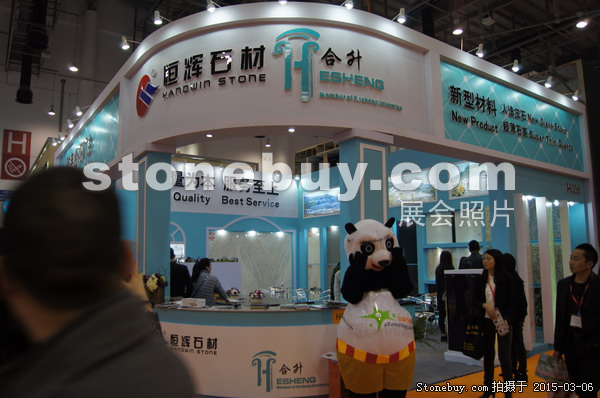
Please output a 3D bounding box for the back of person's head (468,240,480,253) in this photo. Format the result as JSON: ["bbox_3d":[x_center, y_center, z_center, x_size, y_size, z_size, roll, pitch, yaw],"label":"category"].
[{"bbox_3d":[2.918,0.801,7.500,0.180,0.230,0.210,-4,-7,25],"label":"back of person's head"}]

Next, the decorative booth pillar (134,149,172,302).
[{"bbox_3d":[-2.010,0.856,6.035,0.360,2.920,0.500,5,-8,-36],"label":"decorative booth pillar"}]

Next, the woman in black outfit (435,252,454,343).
[{"bbox_3d":[2.698,1.761,8.127,0.450,1.620,0.320,-4,-7,27],"label":"woman in black outfit"}]

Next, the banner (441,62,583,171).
[{"bbox_3d":[3.784,-1.238,7.585,4.500,1.120,0.080,5,-8,-36],"label":"banner"}]

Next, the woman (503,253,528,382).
[{"bbox_3d":[2.686,1.472,5.752,0.310,1.590,0.440,-7,-9,44],"label":"woman"}]

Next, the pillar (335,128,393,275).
[{"bbox_3d":[0.779,0.723,5.327,0.600,3.000,0.380,5,-8,-36],"label":"pillar"}]

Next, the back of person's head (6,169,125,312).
[{"bbox_3d":[-0.374,0.070,0.710,0.180,0.245,0.220,2,-7,-16],"label":"back of person's head"}]

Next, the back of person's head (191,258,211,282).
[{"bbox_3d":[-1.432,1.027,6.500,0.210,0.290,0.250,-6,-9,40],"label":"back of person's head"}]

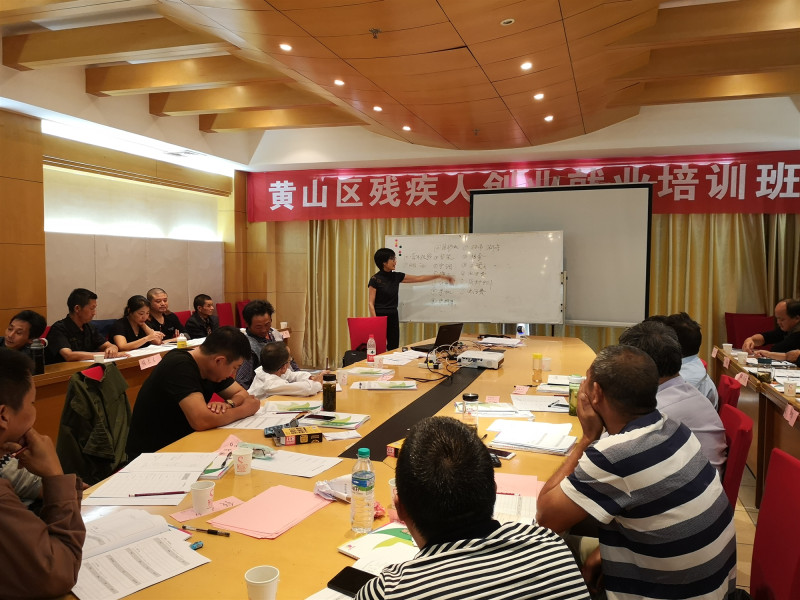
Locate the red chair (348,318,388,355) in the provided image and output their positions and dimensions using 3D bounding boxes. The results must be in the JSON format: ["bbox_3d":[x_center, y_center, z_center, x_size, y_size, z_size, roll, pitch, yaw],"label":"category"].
[{"bbox_3d":[-0.180,0.670,6.189,0.440,0.955,0.560,-2,4,-36],"label":"red chair"}]

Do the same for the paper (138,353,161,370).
[{"bbox_3d":[-1.895,0.474,4.762,0.015,0.080,0.220,2,10,19],"label":"paper"}]

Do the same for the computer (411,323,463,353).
[{"bbox_3d":[0.332,0.321,5.415,0.295,0.230,0.350,3,4,39],"label":"computer"}]

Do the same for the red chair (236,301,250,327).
[{"bbox_3d":[-1.936,0.507,8.766,0.560,0.955,0.440,1,3,13],"label":"red chair"}]

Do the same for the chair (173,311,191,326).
[{"bbox_3d":[-1.980,0.601,6.047,0.550,0.970,0.450,2,4,19],"label":"chair"}]

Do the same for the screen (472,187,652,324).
[{"bbox_3d":[1.720,-0.494,6.932,1.970,1.490,0.070,2,4,23],"label":"screen"}]

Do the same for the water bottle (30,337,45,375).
[{"bbox_3d":[-2.259,0.347,3.902,0.080,0.220,0.080,2,4,19],"label":"water bottle"}]

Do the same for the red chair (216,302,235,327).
[{"bbox_3d":[-2.131,0.533,8.292,0.560,0.955,0.440,2,4,23],"label":"red chair"}]

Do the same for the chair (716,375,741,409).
[{"bbox_3d":[1.347,0.861,3.111,0.560,0.955,0.440,2,4,20],"label":"chair"}]

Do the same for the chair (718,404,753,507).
[{"bbox_3d":[1.000,0.899,2.418,0.560,0.955,0.440,2,4,20],"label":"chair"}]

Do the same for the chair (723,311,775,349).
[{"bbox_3d":[3.453,0.658,6.111,0.470,0.970,0.560,2,4,19],"label":"chair"}]

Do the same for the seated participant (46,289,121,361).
[{"bbox_3d":[-2.236,0.541,4.618,0.720,1.250,0.550,2,4,19],"label":"seated participant"}]

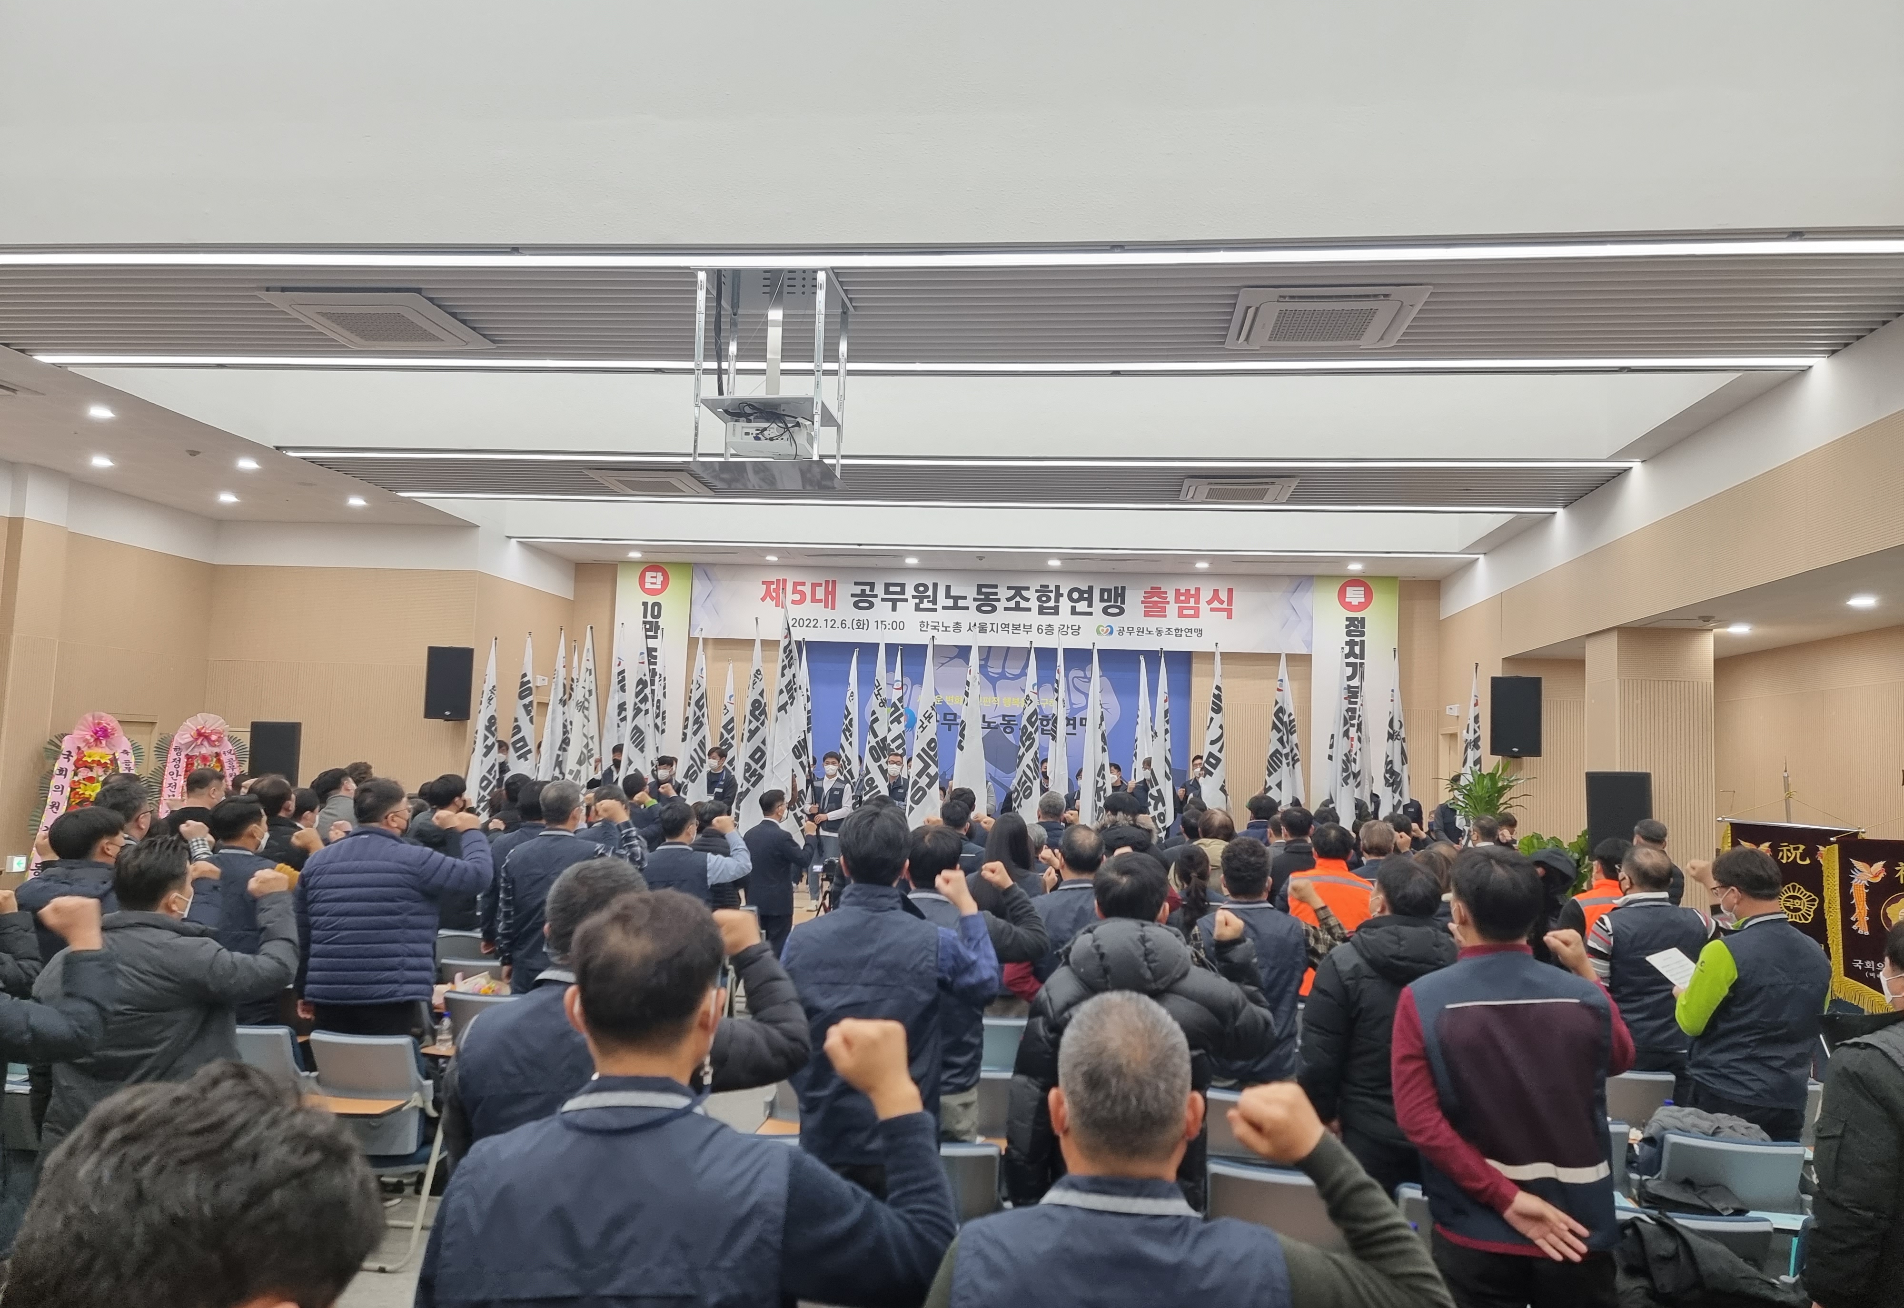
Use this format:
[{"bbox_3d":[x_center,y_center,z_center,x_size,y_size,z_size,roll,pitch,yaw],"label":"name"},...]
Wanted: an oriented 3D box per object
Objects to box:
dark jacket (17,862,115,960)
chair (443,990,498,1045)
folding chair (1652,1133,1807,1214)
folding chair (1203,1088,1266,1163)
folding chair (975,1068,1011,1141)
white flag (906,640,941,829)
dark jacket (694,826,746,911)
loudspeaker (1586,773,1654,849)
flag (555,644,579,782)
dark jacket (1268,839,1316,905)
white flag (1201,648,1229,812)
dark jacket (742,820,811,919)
[{"bbox_3d":[-2.896,1.035,4.370,0.540,0.700,0.340,0,-5,21],"label":"dark jacket"},{"bbox_3d":[-2.014,1.939,6.053,0.540,0.820,0.580,2,-5,7],"label":"chair"},{"bbox_3d":[2.465,1.959,4.360,0.540,0.820,0.580,1,-5,9],"label":"folding chair"},{"bbox_3d":[0.987,1.948,4.817,0.530,0.830,0.560,2,-5,7],"label":"folding chair"},{"bbox_3d":[0.031,1.920,4.951,0.540,0.820,0.580,2,-5,7],"label":"folding chair"},{"bbox_3d":[-0.325,0.938,14.711,0.420,2.200,0.270,2,-5,7],"label":"white flag"},{"bbox_3d":[-1.441,1.314,7.500,0.510,0.670,0.350,1,-5,15],"label":"dark jacket"},{"bbox_3d":[4.889,1.233,9.669,0.460,0.720,0.420,1,-5,17],"label":"loudspeaker"},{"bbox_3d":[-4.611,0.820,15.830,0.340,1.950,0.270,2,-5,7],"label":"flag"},{"bbox_3d":[1.896,1.361,7.300,0.500,0.700,0.300,2,-5,7],"label":"dark jacket"},{"bbox_3d":[2.918,0.905,14.638,0.360,2.000,0.270,2,-5,7],"label":"white flag"},{"bbox_3d":[-1.324,1.620,9.917,0.470,0.730,0.340,-1,-6,32],"label":"dark jacket"}]

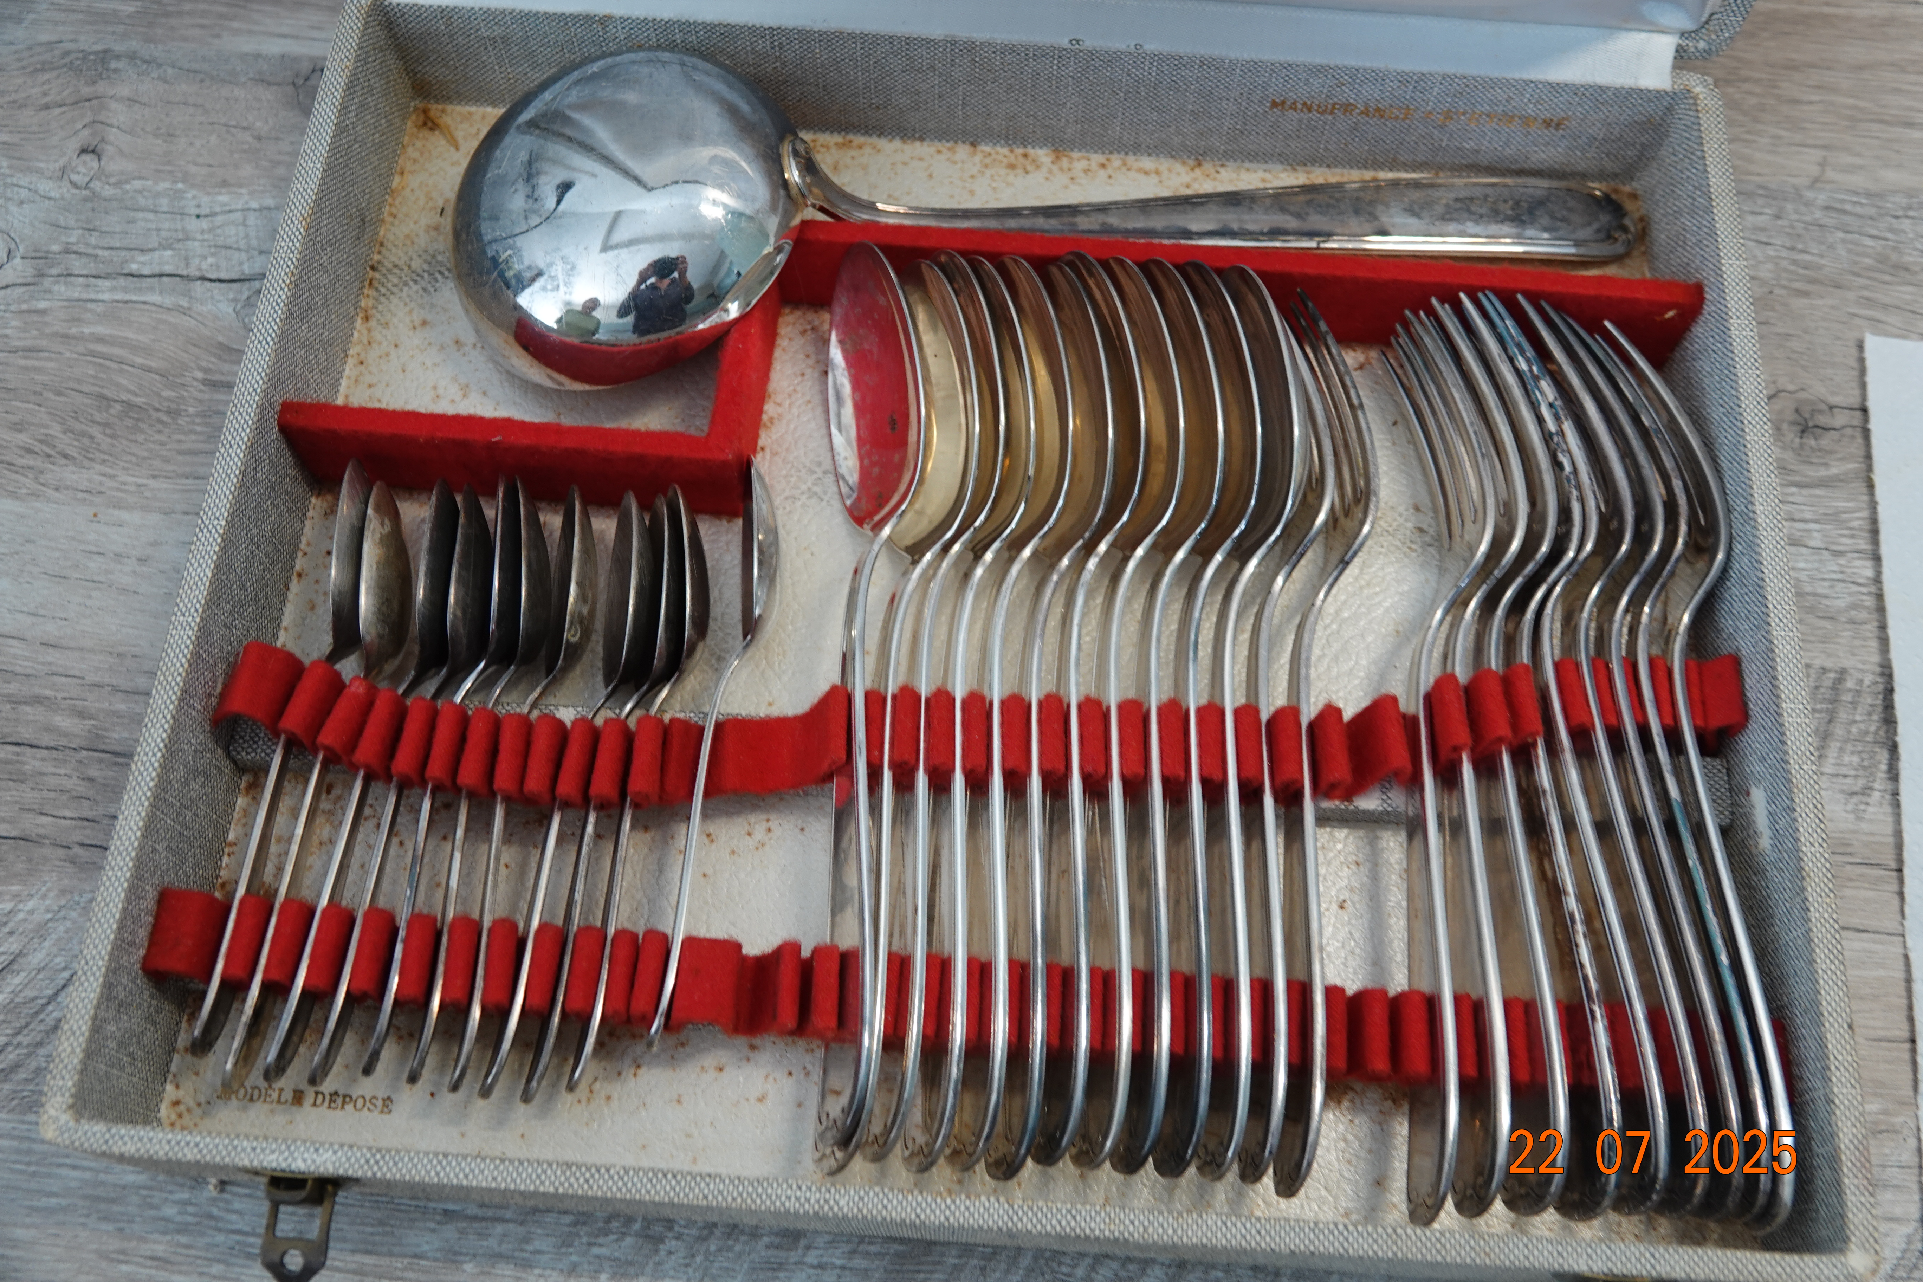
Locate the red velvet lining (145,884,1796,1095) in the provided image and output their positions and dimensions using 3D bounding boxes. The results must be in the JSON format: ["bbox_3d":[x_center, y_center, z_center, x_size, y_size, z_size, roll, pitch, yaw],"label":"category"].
[{"bbox_3d":[-0.003,0.075,0.347,0.328,0.022,0.018,4,67,1],"label":"red velvet lining"}]

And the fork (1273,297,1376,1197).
[{"bbox_3d":[0.081,0.016,0.375,0.021,0.026,0.209,9,69,-13],"label":"fork"}]

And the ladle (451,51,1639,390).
[{"bbox_3d":[0.024,-0.113,0.417,0.312,0.057,0.087,-1,67,-2],"label":"ladle"}]

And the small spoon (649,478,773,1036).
[{"bbox_3d":[-0.054,0.023,0.376,0.016,0.029,0.140,11,71,-13],"label":"small spoon"}]

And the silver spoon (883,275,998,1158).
[{"bbox_3d":[-0.002,0.008,0.373,0.021,0.043,0.212,11,70,-22],"label":"silver spoon"}]

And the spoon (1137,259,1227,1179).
[{"bbox_3d":[0.050,0.009,0.373,0.021,0.043,0.213,11,70,-22],"label":"spoon"}]

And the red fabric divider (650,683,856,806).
[{"bbox_3d":[-0.046,0.024,0.369,0.043,0.021,0.022,4,67,1],"label":"red fabric divider"}]

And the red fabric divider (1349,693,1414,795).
[{"bbox_3d":[0.094,0.024,0.374,0.014,0.015,0.020,4,67,1],"label":"red fabric divider"}]

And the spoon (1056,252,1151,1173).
[{"bbox_3d":[0.032,0.007,0.373,0.021,0.043,0.213,11,70,-23],"label":"spoon"}]

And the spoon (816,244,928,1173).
[{"bbox_3d":[-0.018,0.008,0.378,0.022,0.044,0.212,12,70,-31],"label":"spoon"}]

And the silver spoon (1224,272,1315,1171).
[{"bbox_3d":[0.070,0.013,0.378,0.022,0.044,0.212,14,70,-26],"label":"silver spoon"}]

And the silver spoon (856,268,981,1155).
[{"bbox_3d":[-0.008,0.008,0.372,0.021,0.043,0.210,11,70,-22],"label":"silver spoon"}]

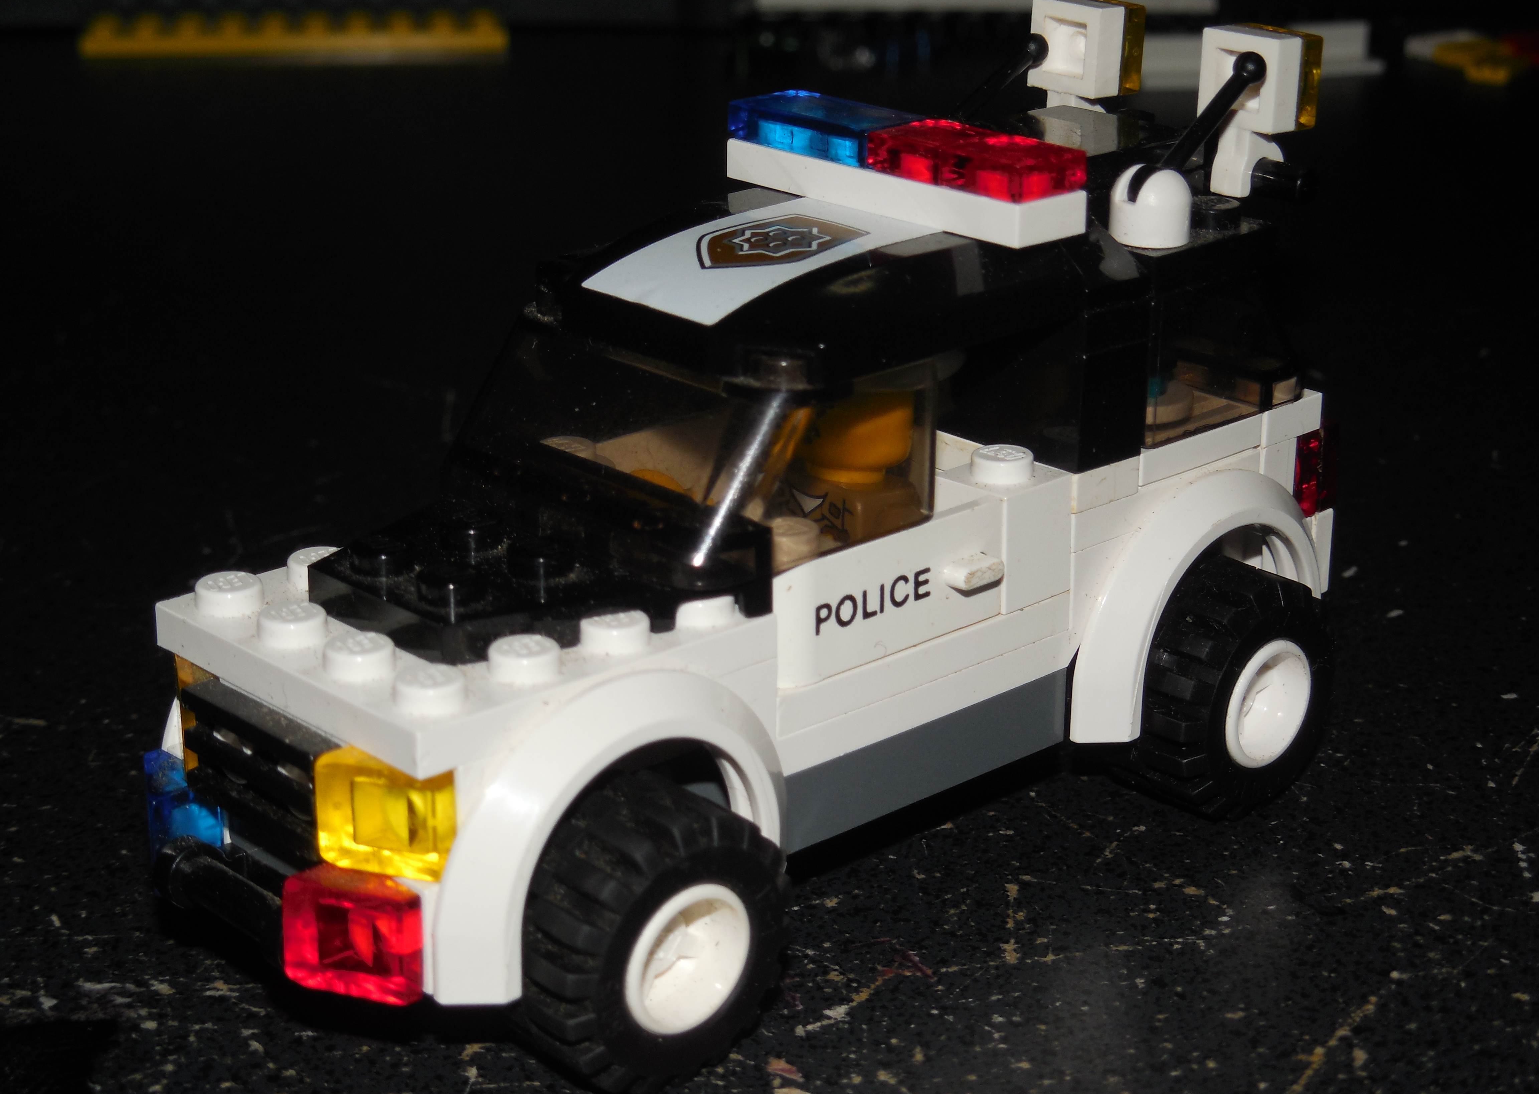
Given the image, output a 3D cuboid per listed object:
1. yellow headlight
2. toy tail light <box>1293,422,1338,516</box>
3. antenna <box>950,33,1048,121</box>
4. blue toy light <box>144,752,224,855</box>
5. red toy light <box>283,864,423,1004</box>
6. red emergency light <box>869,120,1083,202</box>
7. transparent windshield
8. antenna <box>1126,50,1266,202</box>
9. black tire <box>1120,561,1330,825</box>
[{"bbox_3d":[-0.025,0.018,0.179,0.006,0.008,0.008,-17,26,-40],"label":"yellow headlight"},{"bbox_3d":[0.045,-0.007,0.240,0.006,0.008,0.008,-17,26,-40],"label":"toy tail light"},{"bbox_3d":[0.019,-0.039,0.237,0.003,0.003,0.018,20,58,44],"label":"antenna"},{"bbox_3d":[-0.044,0.020,0.196,0.006,0.008,0.008,-17,26,-40],"label":"blue toy light"},{"bbox_3d":[-0.028,0.026,0.180,0.006,0.008,0.008,-17,26,-40],"label":"red toy light"},{"bbox_3d":[0.016,-0.030,0.208,0.008,0.003,0.016,-17,26,-40],"label":"red emergency light"},{"bbox_3d":[-0.007,-0.010,0.205,0.024,0.013,0.032,-17,26,-40],"label":"transparent windshield"},{"bbox_3d":[0.035,-0.034,0.220,0.003,0.003,0.018,20,63,44],"label":"antenna"},{"bbox_3d":[0.037,0.012,0.231,0.021,0.021,0.012,-17,26,-40],"label":"black tire"}]

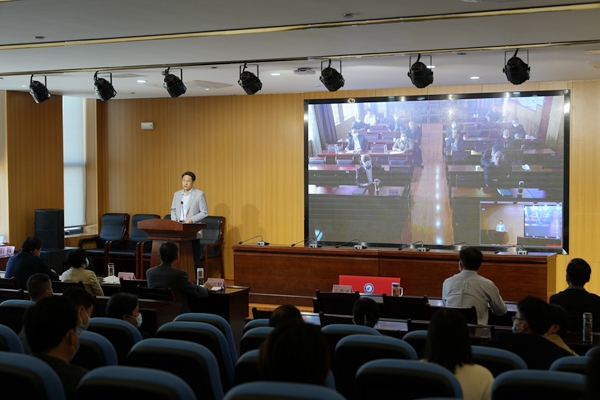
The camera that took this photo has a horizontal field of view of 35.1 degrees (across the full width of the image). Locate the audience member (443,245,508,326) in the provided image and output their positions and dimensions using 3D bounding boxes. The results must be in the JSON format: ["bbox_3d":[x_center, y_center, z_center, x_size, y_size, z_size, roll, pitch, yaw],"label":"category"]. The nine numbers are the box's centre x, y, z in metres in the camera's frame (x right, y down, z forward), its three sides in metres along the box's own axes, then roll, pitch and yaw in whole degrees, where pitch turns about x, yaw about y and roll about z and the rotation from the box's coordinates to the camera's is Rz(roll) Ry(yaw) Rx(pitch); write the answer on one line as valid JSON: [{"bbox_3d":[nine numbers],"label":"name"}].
[{"bbox_3d":[1.442,1.032,7.777,0.540,1.324,0.800,0,2,17],"label":"audience member"}]

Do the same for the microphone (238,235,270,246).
[{"bbox_3d":[-0.646,0.556,13.050,0.420,0.150,0.170,1,2,25],"label":"microphone"}]

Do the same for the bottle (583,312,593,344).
[{"bbox_3d":[2.060,0.921,6.805,0.070,0.228,0.070,1,2,25],"label":"bottle"}]

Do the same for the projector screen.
[{"bbox_3d":[1.891,-0.387,13.778,3.942,2.256,0.120,1,2,24],"label":"projector screen"}]

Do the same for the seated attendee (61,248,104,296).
[{"bbox_3d":[-2.064,1.061,9.369,0.480,1.176,0.750,1,2,26],"label":"seated attendee"}]

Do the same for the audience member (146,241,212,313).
[{"bbox_3d":[-1.242,1.033,9.859,0.560,1.310,0.720,0,2,10],"label":"audience member"}]

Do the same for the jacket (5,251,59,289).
[{"bbox_3d":[-2.663,0.823,9.567,0.560,0.640,0.500,1,2,27],"label":"jacket"}]

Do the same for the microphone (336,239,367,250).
[{"bbox_3d":[0.667,0.577,12.181,0.400,0.140,0.110,0,2,12],"label":"microphone"}]

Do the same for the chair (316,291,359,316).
[{"bbox_3d":[0.410,1.232,8.445,0.430,0.900,0.500,1,2,24],"label":"chair"}]

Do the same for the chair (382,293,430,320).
[{"bbox_3d":[0.963,1.242,8.145,0.430,0.900,0.500,1,2,24],"label":"chair"}]

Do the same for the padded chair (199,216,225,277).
[{"bbox_3d":[-1.609,0.757,15.096,0.610,1.030,0.650,1,2,25],"label":"padded chair"}]

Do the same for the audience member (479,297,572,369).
[{"bbox_3d":[1.221,1.111,5.212,0.540,1.208,0.780,0,2,2],"label":"audience member"}]

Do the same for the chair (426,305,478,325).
[{"bbox_3d":[1.370,1.300,8.213,0.440,0.870,0.520,1,2,25],"label":"chair"}]

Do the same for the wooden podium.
[{"bbox_3d":[-1.675,0.782,12.584,0.720,1.140,0.580,1,2,25],"label":"wooden podium"}]

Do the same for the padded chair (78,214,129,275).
[{"bbox_3d":[-3.272,0.736,15.871,0.610,1.030,0.650,1,2,25],"label":"padded chair"}]

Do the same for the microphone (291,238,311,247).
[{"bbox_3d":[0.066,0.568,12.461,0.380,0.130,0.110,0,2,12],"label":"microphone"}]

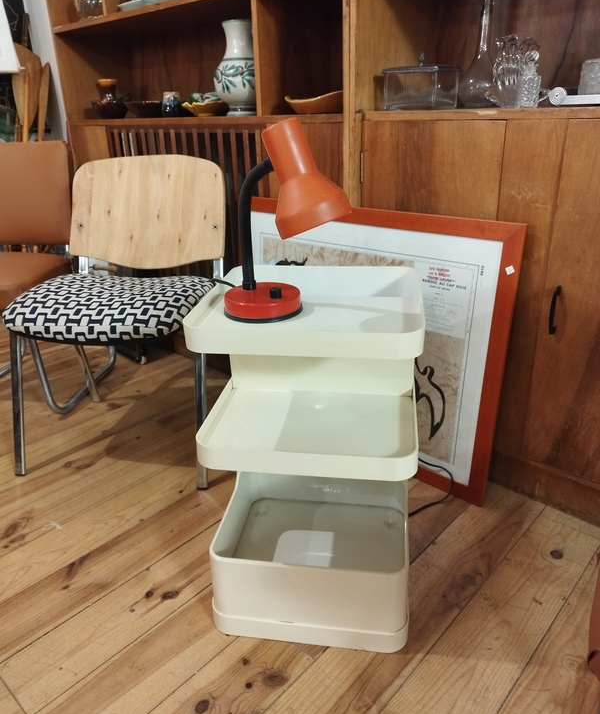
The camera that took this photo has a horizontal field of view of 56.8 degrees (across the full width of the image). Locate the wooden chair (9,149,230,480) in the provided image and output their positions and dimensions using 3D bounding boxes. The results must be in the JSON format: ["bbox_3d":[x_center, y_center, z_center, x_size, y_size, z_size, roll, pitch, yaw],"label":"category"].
[{"bbox_3d":[-0.495,-0.130,1.586,0.554,0.812,0.540,2,24,9],"label":"wooden chair"}]

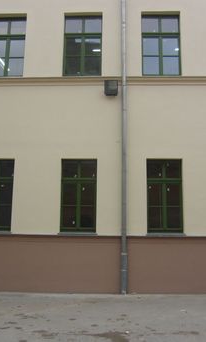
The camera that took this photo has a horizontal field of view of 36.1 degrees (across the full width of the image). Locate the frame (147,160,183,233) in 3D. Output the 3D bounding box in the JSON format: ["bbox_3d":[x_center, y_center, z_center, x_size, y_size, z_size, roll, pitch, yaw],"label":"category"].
[{"bbox_3d":[1.668,0.686,8.638,0.930,1.969,0.100,0,-10,2],"label":"frame"}]

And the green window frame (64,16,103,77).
[{"bbox_3d":[-0.580,-3.723,9.450,1.118,1.946,0.100,0,-10,2],"label":"green window frame"}]

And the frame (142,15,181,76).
[{"bbox_3d":[1.707,-3.716,9.381,1.115,1.963,0.100,0,-10,2],"label":"frame"}]

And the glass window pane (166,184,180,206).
[{"bbox_3d":[1.915,0.653,8.631,0.345,0.601,0.030,0,-10,2],"label":"glass window pane"}]

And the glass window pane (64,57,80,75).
[{"bbox_3d":[-0.882,-3.113,9.370,0.461,0.604,0.030,0,-9,2],"label":"glass window pane"}]

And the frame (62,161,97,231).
[{"bbox_3d":[-0.643,0.664,8.743,0.976,1.951,0.100,0,-9,2],"label":"frame"}]

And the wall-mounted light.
[{"bbox_3d":[0.241,-2.314,8.837,0.376,0.385,0.220,0,-9,2],"label":"wall-mounted light"}]

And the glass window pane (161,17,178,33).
[{"bbox_3d":[2.000,-4.354,9.475,0.491,0.478,0.030,0,-10,2],"label":"glass window pane"}]

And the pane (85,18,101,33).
[{"bbox_3d":[-0.293,-4.367,9.546,0.484,0.455,0.030,0,-10,2],"label":"pane"}]

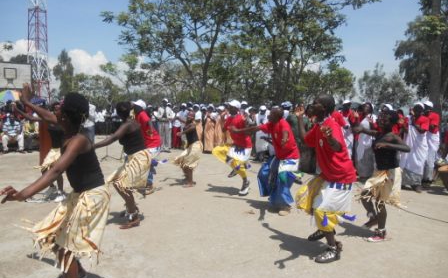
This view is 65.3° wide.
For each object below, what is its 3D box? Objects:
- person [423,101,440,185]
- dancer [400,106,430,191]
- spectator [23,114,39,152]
[{"bbox_3d":[4.029,0.084,6.800,0.400,1.630,0.480,0,7,-18],"label":"person"},{"bbox_3d":[3.435,0.171,6.300,0.460,1.610,0.500,0,6,-15],"label":"dancer"},{"bbox_3d":[-5.926,-0.199,10.700,0.520,1.200,0.720,0,6,-11],"label":"spectator"}]

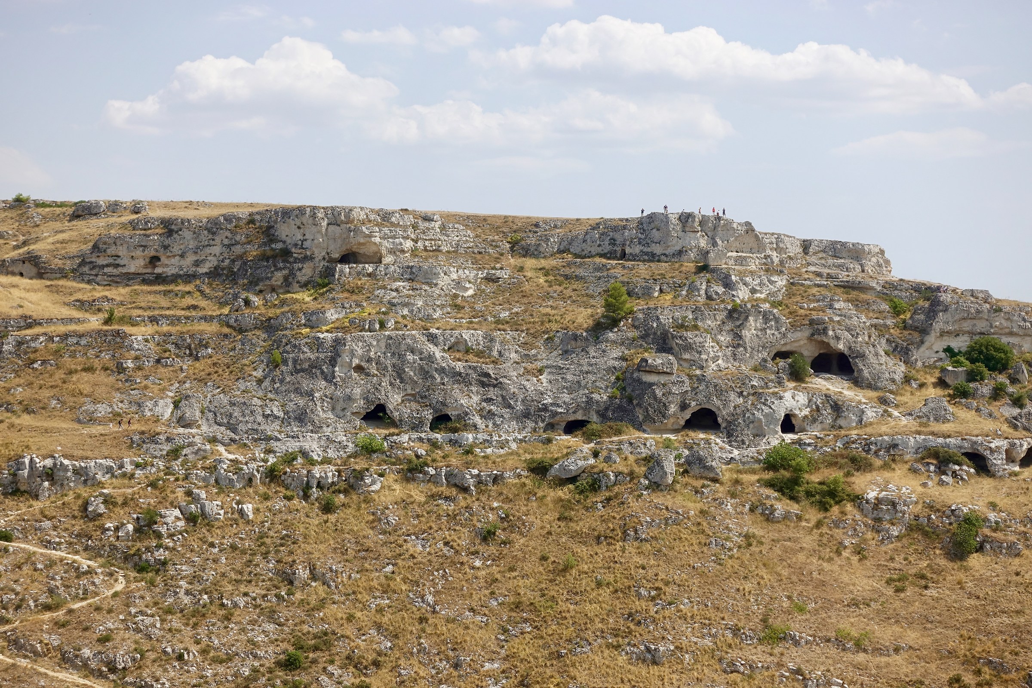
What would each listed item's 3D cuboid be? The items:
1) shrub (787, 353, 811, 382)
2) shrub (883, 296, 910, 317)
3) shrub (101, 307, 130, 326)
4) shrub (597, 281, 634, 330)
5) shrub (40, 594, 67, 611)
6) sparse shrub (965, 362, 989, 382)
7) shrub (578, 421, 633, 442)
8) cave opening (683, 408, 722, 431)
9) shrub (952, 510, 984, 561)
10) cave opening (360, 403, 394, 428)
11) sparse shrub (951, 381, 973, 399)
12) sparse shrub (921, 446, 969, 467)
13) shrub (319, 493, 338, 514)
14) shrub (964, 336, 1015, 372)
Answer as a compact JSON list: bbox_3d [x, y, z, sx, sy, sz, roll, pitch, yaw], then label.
[{"bbox_3d":[50.080,4.140,350.000,4.140,5.140,3.700,0,0,0],"label":"shrub"},{"bbox_3d":[71.150,-7.000,369.000,4.960,3.760,3.900,0,0,0],"label":"shrub"},{"bbox_3d":[-74.350,-5.090,367.000,5.240,3.590,3.800,0,0,0],"label":"shrub"},{"bbox_3d":[18.701,-7.333,367.000,6.412,8.652,6.000,0,-1,0],"label":"shrub"},{"bbox_3d":[-70.140,39.210,300.000,4.160,2.570,3.200,0,0,0],"label":"shrub"},{"bbox_3d":[84.875,5.195,364.000,4.294,3.555,3.700,0,-1,0],"label":"sparse shrub"},{"bbox_3d":[15.611,15.195,345.000,9.675,3.647,5.200,0,-1,0],"label":"shrub"},{"bbox_3d":[32.180,13.070,341.000,6.390,4.170,3.200,0,0,0],"label":"cave opening"},{"bbox_3d":[71.161,30.091,312.000,5.072,7.485,4.600,0,-1,0],"label":"shrub"},{"bbox_3d":[-24.050,12.450,343.000,6.010,4.200,3.000,0,0,0],"label":"cave opening"},{"bbox_3d":[78.220,8.070,347.000,3.820,3.110,3.300,0,0,0],"label":"sparse shrub"},{"bbox_3d":[71.720,18.830,331.000,8.100,3.370,4.500,0,0,0],"label":"sparse shrub"},{"bbox_3d":[-30.519,26.065,322.000,2.883,3.277,2.700,0,-1,0],"label":"shrub"},{"bbox_3d":[88.688,1.886,370.000,9.462,6.761,7.800,0,-1,0],"label":"shrub"}]

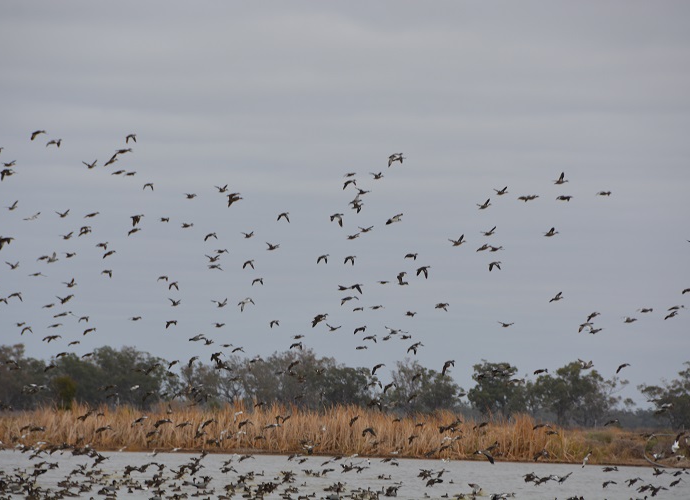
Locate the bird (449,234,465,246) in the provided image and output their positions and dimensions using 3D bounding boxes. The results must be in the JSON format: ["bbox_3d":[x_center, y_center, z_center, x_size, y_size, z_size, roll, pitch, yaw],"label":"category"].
[{"bbox_3d":[3.211,-0.274,180.000,0.460,0.370,0.600,1,-7,-38],"label":"bird"}]

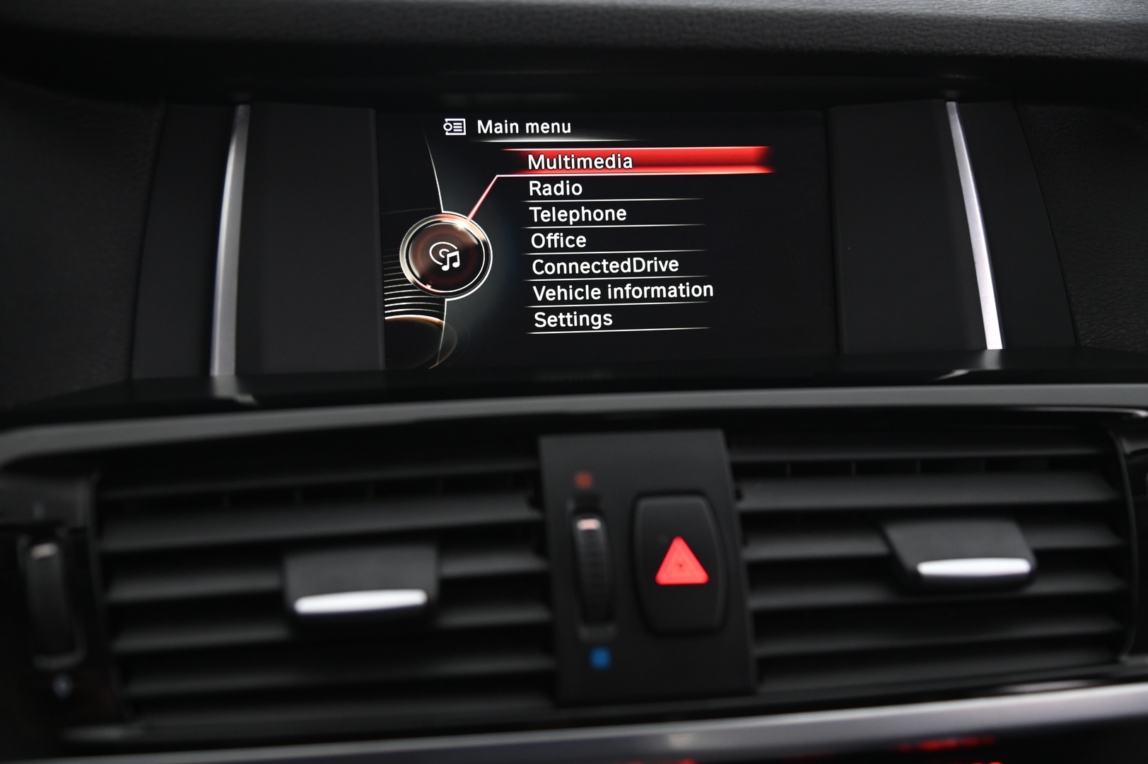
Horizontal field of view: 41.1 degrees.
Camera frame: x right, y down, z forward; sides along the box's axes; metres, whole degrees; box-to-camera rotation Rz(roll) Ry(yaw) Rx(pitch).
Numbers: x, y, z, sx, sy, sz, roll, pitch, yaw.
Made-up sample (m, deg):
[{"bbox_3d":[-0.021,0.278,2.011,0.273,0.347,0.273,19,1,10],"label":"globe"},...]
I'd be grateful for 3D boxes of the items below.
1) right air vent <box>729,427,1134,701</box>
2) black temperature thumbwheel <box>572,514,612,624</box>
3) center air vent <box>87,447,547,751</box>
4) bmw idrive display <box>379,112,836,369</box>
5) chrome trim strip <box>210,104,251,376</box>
[{"bbox_3d":[0.102,0.054,0.450,0.119,0.075,0.035,-2,-18,-9],"label":"right air vent"},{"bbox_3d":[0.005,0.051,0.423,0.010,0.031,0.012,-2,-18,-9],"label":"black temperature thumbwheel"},{"bbox_3d":[-0.067,0.060,0.421,0.120,0.073,0.035,-2,-18,-9],"label":"center air vent"},{"bbox_3d":[0.011,-0.045,0.487,0.145,0.081,0.014,-2,-4,-9],"label":"bmw idrive display"},{"bbox_3d":[-0.103,-0.043,0.460,0.009,0.082,0.007,4,-5,-9],"label":"chrome trim strip"}]

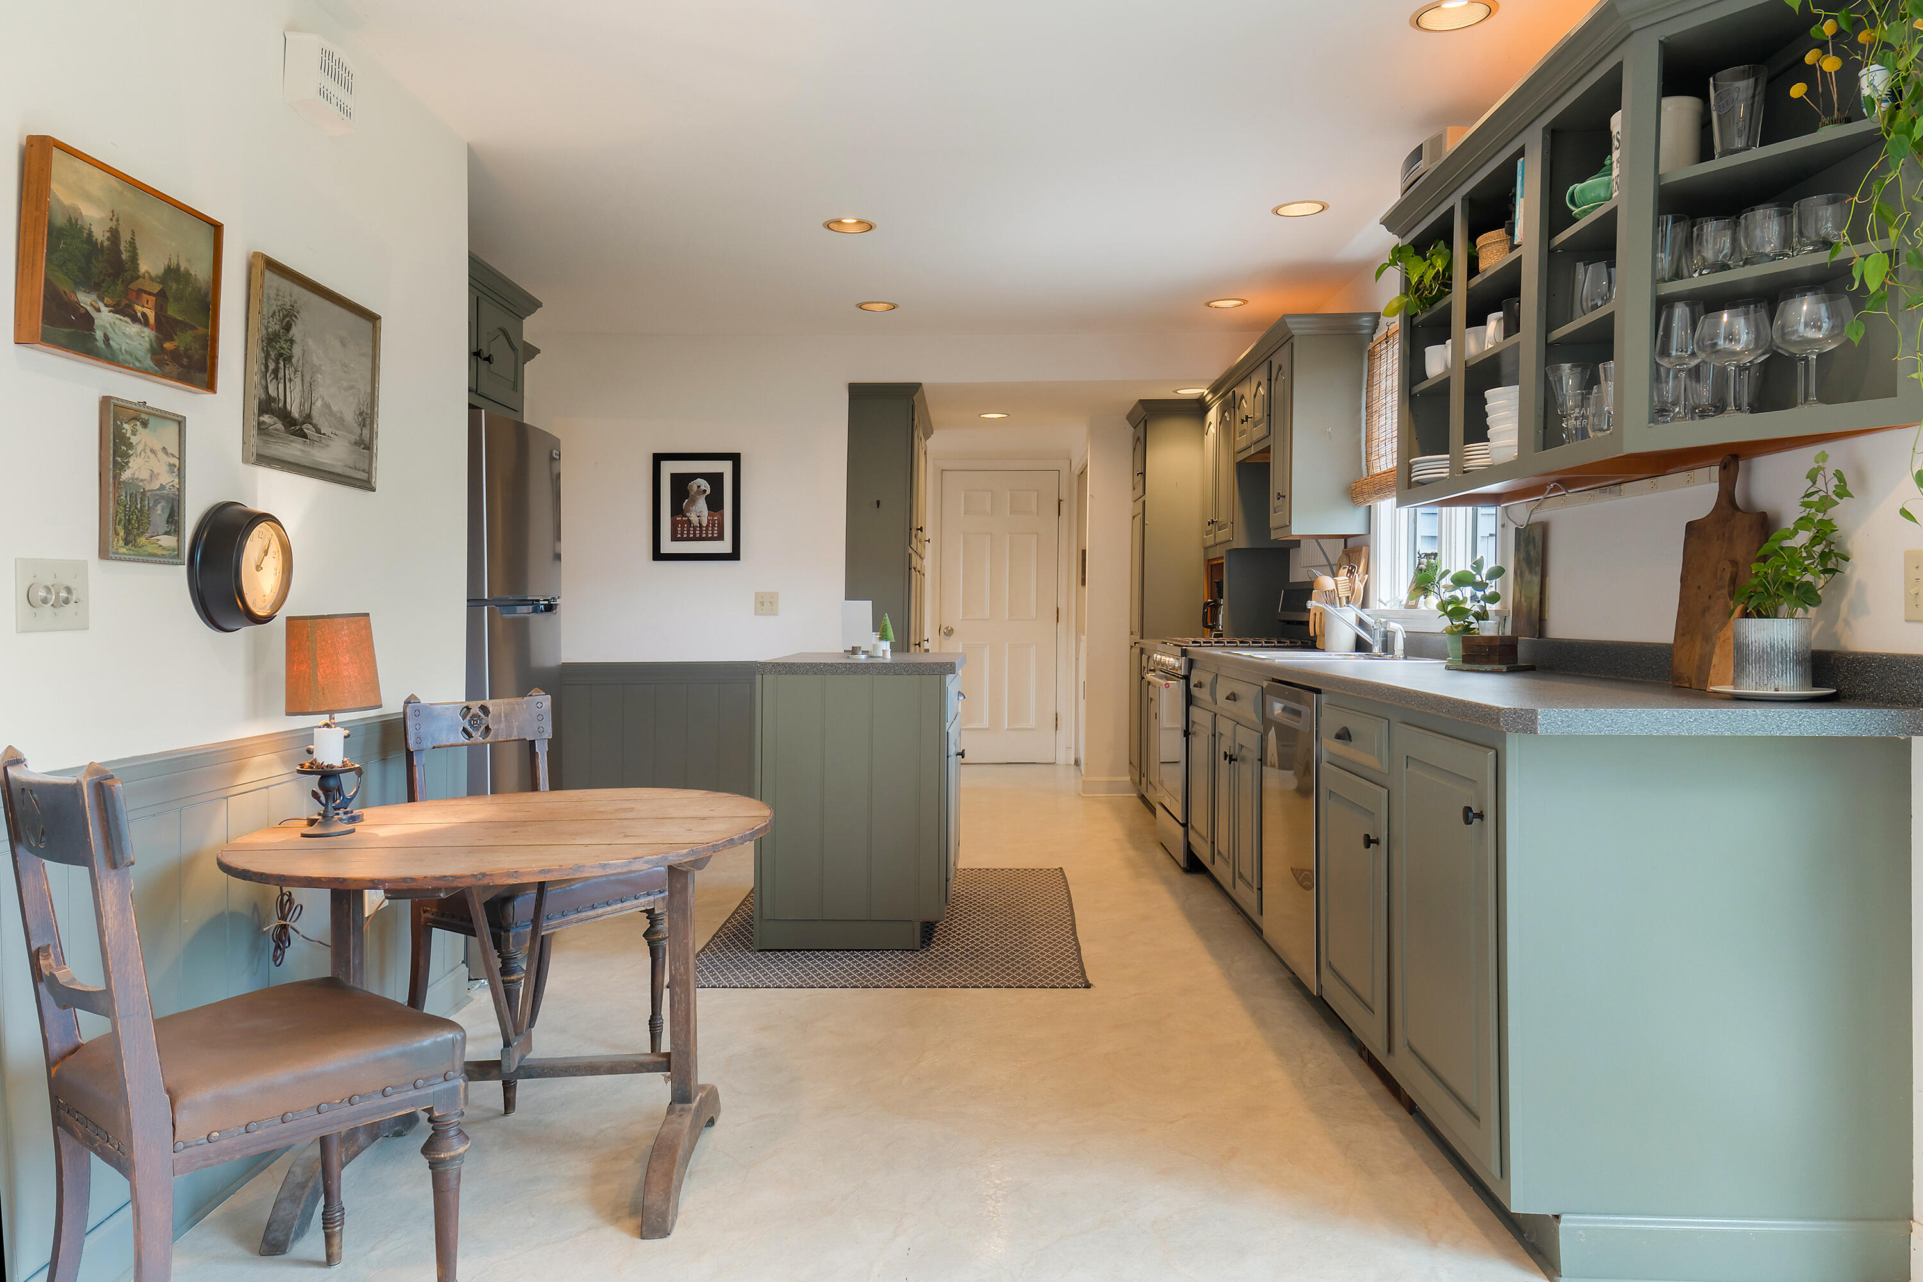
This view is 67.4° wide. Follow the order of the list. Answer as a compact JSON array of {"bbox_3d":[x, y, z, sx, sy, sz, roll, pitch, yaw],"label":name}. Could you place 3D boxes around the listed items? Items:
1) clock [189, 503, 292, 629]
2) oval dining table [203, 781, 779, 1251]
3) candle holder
[{"bbox_3d":[-1.254,-0.126,2.528,0.078,0.229,0.229,0,1,0],"label":"clock"},{"bbox_3d":[-0.803,0.658,2.617,0.955,0.668,0.965,0,1,-7],"label":"oval dining table"},{"bbox_3d":[-1.075,0.262,2.453,0.112,0.135,0.112,0,1,1],"label":"candle holder"}]

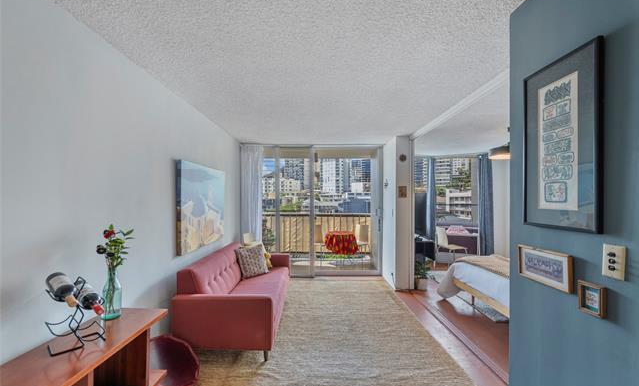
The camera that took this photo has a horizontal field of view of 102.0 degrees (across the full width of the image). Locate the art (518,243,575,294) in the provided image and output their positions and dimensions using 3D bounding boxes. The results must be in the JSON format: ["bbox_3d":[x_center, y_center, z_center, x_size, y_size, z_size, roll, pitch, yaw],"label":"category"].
[{"bbox_3d":[1.039,0.340,1.200,0.021,0.155,0.274,0,-1,0],"label":"art"}]

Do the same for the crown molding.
[{"bbox_3d":[1.470,-0.884,2.930,0.090,0.065,2.280,0,-1,0],"label":"crown molding"}]

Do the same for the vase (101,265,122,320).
[{"bbox_3d":[-1.220,0.575,1.520,0.092,0.300,0.092,0,-1,0],"label":"vase"}]

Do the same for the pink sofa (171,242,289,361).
[{"bbox_3d":[-0.865,1.110,3.120,0.860,0.810,1.750,0,-1,-2],"label":"pink sofa"}]

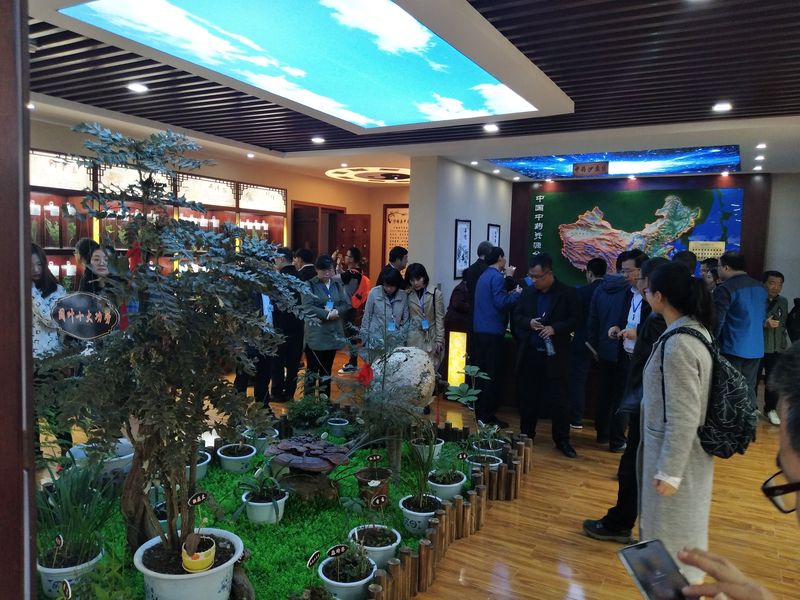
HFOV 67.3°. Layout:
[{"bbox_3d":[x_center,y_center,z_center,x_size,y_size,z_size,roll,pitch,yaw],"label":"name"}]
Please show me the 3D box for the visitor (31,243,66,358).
[{"bbox_3d":[-2.670,0.383,4.500,0.470,1.621,0.340,4,5,27],"label":"visitor"}]

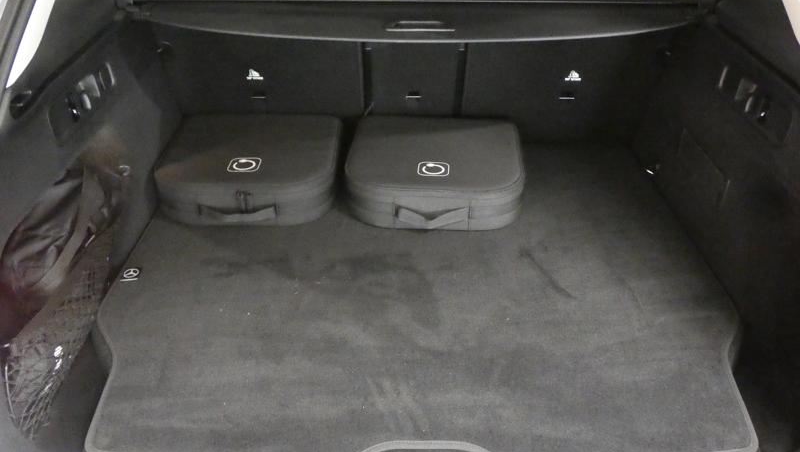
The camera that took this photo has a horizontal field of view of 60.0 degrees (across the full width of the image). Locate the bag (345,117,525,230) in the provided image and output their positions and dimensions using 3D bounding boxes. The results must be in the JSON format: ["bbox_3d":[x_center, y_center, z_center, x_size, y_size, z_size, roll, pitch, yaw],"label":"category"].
[{"bbox_3d":[0.079,-0.129,1.536,0.360,0.094,0.362,2,32,3],"label":"bag"}]

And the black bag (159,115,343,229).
[{"bbox_3d":[-0.315,-0.136,1.549,0.365,0.094,0.365,-1,32,-1],"label":"black bag"}]

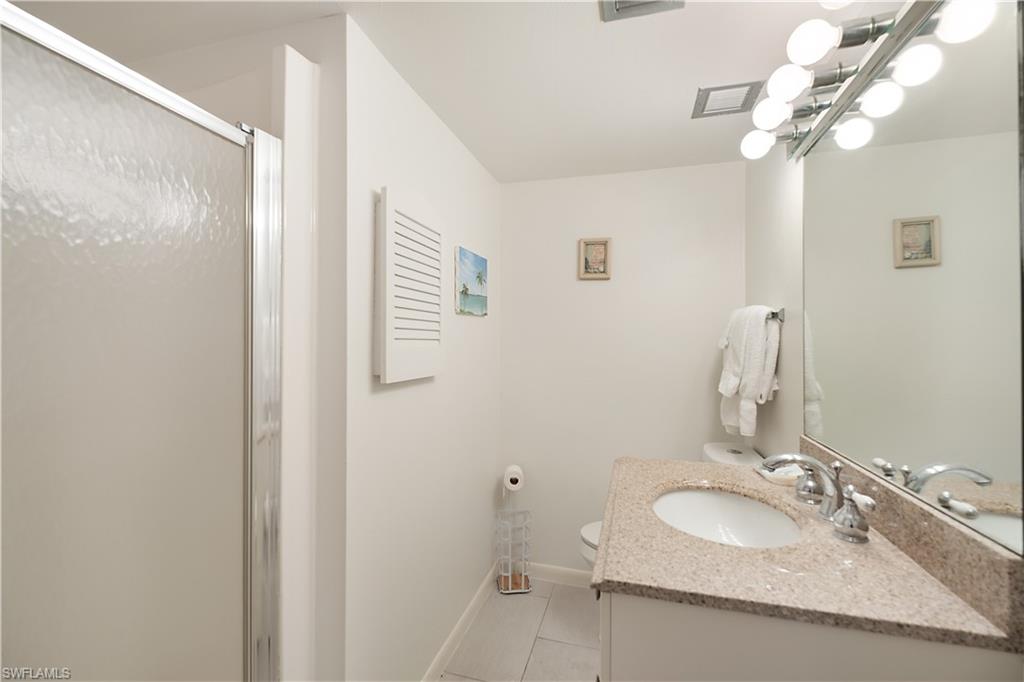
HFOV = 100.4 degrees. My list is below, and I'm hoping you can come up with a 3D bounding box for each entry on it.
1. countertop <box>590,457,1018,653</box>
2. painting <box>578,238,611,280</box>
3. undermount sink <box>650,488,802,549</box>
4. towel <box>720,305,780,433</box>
[{"bbox_3d":[0.504,0.406,0.989,0.560,0.025,0.756,0,0,16],"label":"countertop"},{"bbox_3d":[0.426,-0.423,2.211,0.160,0.222,0.020,0,0,16],"label":"painting"},{"bbox_3d":[0.495,0.479,1.008,0.330,0.150,0.415,0,0,16],"label":"undermount sink"},{"bbox_3d":[0.910,0.106,1.678,0.165,0.470,0.340,0,0,16],"label":"towel"}]

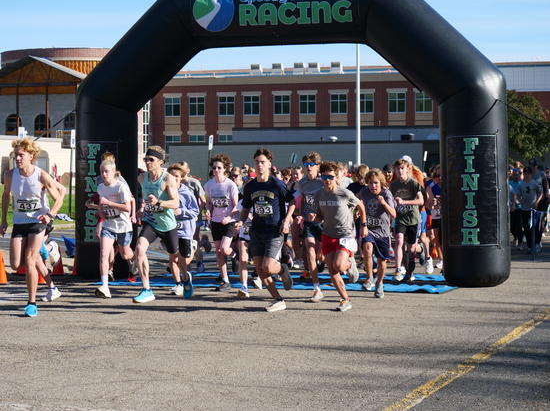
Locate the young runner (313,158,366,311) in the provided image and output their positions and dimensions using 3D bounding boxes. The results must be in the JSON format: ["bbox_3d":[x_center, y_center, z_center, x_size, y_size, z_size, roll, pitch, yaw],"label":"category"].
[{"bbox_3d":[0.670,0.314,15.088,0.560,1.573,0.780,0,1,16],"label":"young runner"}]

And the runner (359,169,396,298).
[{"bbox_3d":[1.209,0.318,16.864,0.460,1.500,0.680,0,1,14],"label":"runner"}]

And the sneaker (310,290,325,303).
[{"bbox_3d":[0.478,1.019,16.105,0.100,0.125,0.280,1,13,27],"label":"sneaker"}]

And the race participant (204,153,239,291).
[{"bbox_3d":[-0.668,0.198,17.842,0.460,1.706,0.720,0,1,22],"label":"race participant"}]

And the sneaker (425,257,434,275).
[{"bbox_3d":[2.259,0.885,20.916,0.100,0.130,0.280,0,31,10],"label":"sneaker"}]

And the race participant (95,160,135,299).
[{"bbox_3d":[-1.871,0.267,16.815,0.480,1.604,0.850,1,1,28],"label":"race participant"}]

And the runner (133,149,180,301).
[{"bbox_3d":[-1.298,0.201,16.199,0.540,1.759,1.000,1,1,33],"label":"runner"}]

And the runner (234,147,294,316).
[{"bbox_3d":[-0.100,0.243,15.087,0.580,1.715,0.820,0,1,18],"label":"runner"}]

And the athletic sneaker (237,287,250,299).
[{"bbox_3d":[-0.371,1.009,16.686,0.095,0.115,0.260,0,-4,22],"label":"athletic sneaker"}]

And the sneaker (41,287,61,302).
[{"bbox_3d":[-2.535,1.009,16.224,0.100,0.125,0.280,1,13,40],"label":"sneaker"}]

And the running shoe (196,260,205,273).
[{"bbox_3d":[-1.095,0.908,21.116,0.100,0.120,0.270,0,21,12],"label":"running shoe"}]

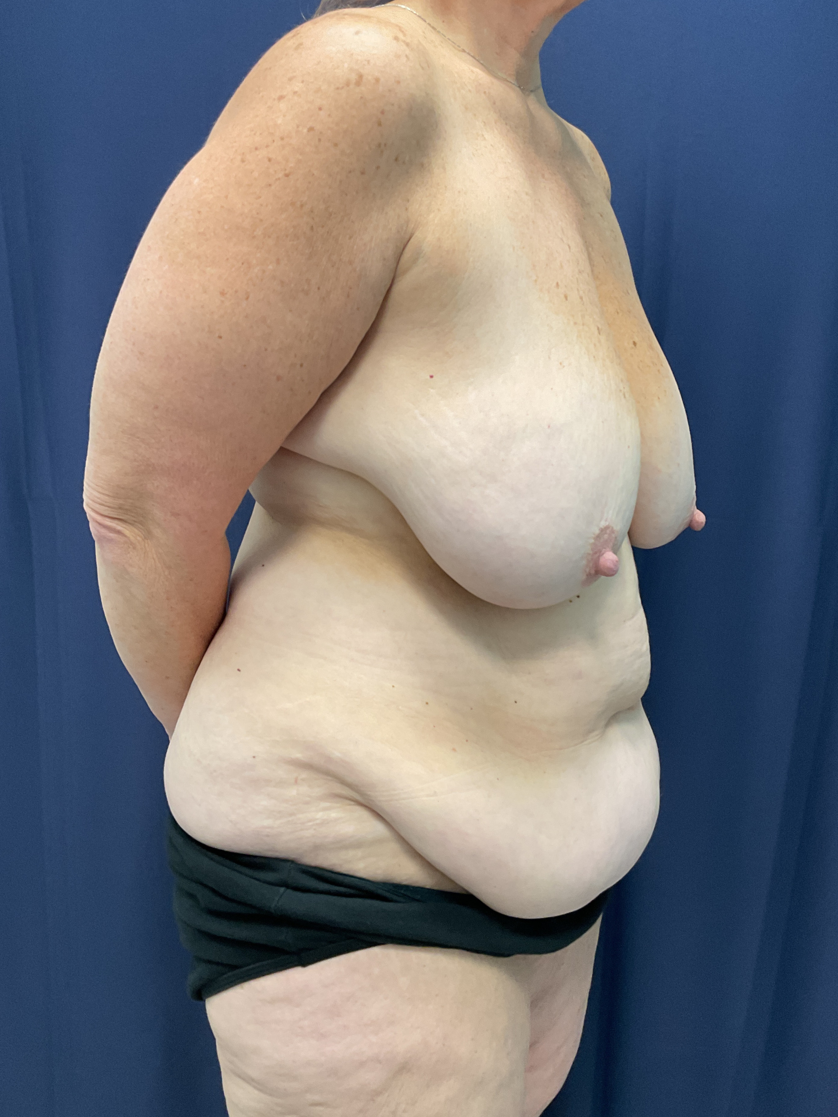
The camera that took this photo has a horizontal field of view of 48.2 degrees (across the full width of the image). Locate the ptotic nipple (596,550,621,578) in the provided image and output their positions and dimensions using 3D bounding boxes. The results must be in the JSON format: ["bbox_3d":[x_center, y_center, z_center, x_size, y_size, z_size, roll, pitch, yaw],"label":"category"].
[{"bbox_3d":[0.136,0.004,0.669,0.015,0.018,0.016,8,12,37],"label":"ptotic nipple"}]

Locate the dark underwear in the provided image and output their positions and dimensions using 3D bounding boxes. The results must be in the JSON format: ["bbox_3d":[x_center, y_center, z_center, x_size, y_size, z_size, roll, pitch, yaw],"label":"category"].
[{"bbox_3d":[-0.028,0.294,0.818,0.360,0.210,0.420,7,11,32],"label":"dark underwear"}]

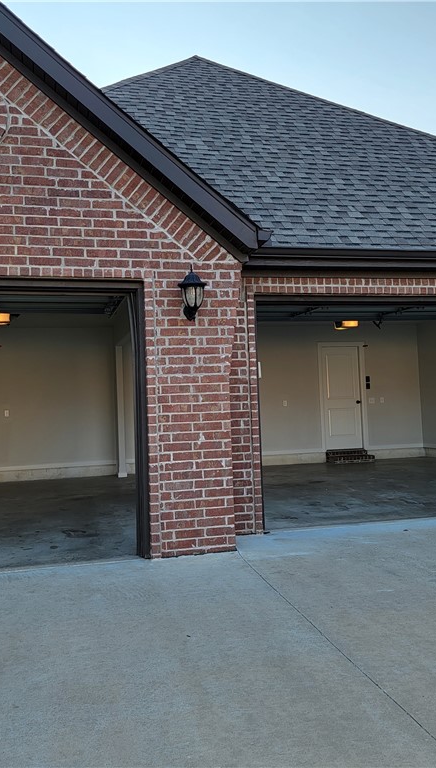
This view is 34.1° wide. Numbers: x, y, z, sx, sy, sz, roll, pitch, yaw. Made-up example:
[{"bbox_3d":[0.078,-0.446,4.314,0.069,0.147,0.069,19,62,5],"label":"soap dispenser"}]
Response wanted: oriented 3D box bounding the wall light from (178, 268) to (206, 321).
[{"bbox_3d":[-0.209,-0.733,5.803,0.235,0.460,0.269,-1,-3,-16],"label":"wall light"}]

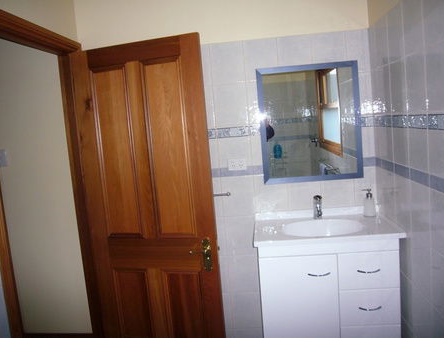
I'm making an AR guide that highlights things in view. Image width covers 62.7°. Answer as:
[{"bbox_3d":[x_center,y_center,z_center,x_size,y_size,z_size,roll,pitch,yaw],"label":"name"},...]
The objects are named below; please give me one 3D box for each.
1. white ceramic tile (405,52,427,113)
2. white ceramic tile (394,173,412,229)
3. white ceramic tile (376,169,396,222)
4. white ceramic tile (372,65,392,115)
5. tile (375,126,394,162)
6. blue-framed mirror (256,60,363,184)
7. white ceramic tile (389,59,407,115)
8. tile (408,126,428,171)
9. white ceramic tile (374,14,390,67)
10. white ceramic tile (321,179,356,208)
[{"bbox_3d":[0.802,-0.353,1.500,0.010,0.250,0.200,-4,7,6],"label":"white ceramic tile"},{"bbox_3d":[0.894,0.159,1.809,0.010,0.250,0.200,-5,7,6],"label":"white ceramic tile"},{"bbox_3d":[0.905,0.126,2.043,0.010,0.252,0.285,-4,7,6],"label":"white ceramic tile"},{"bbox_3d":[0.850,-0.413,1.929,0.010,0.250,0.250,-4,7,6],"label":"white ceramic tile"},{"bbox_3d":[0.881,-0.142,2.009,0.010,0.185,0.285,-4,7,6],"label":"tile"},{"bbox_3d":[0.526,-0.266,2.157,0.585,0.689,0.025,-4,7,6],"label":"blue-framed mirror"},{"bbox_3d":[0.824,-0.380,1.695,0.010,0.250,0.200,-4,7,6],"label":"white ceramic tile"},{"bbox_3d":[0.849,-0.084,1.576,0.010,0.184,0.200,-5,7,6],"label":"tile"},{"bbox_3d":[0.834,-0.663,1.910,0.010,0.250,0.200,-5,7,6],"label":"white ceramic tile"},{"bbox_3d":[0.697,0.132,2.203,0.200,0.237,0.010,-4,7,6],"label":"white ceramic tile"}]

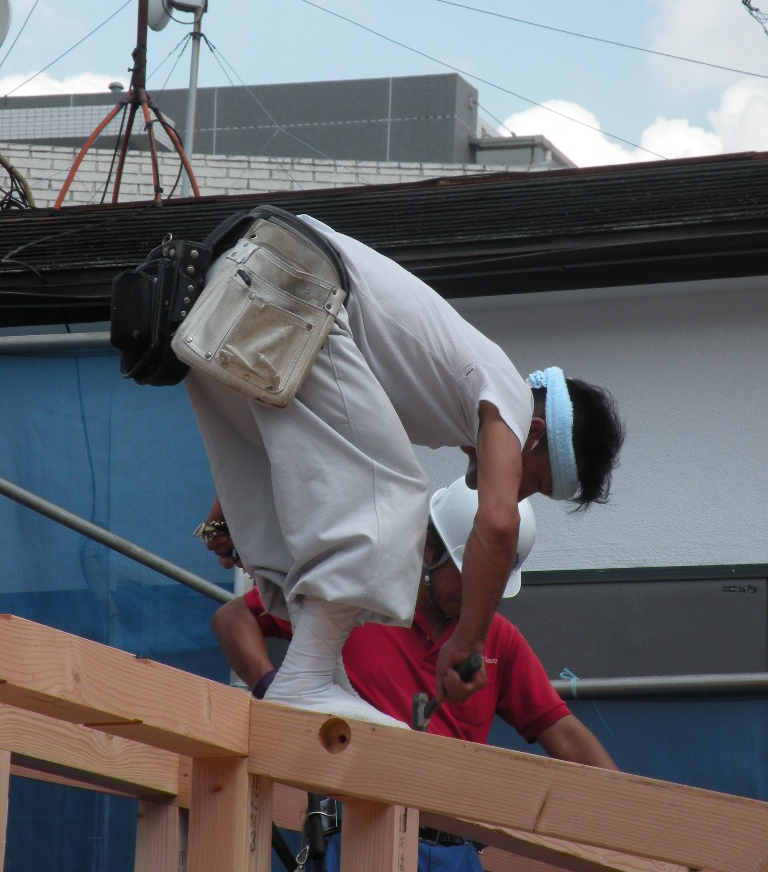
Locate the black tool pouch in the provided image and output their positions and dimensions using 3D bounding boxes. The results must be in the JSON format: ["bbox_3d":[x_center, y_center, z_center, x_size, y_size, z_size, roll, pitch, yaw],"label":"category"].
[{"bbox_3d":[-0.348,-0.219,7.650,0.130,0.260,0.175,15,-8,-40],"label":"black tool pouch"}]

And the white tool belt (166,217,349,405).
[{"bbox_3d":[-0.207,-0.212,7.520,0.220,0.295,0.110,28,-5,13],"label":"white tool belt"}]

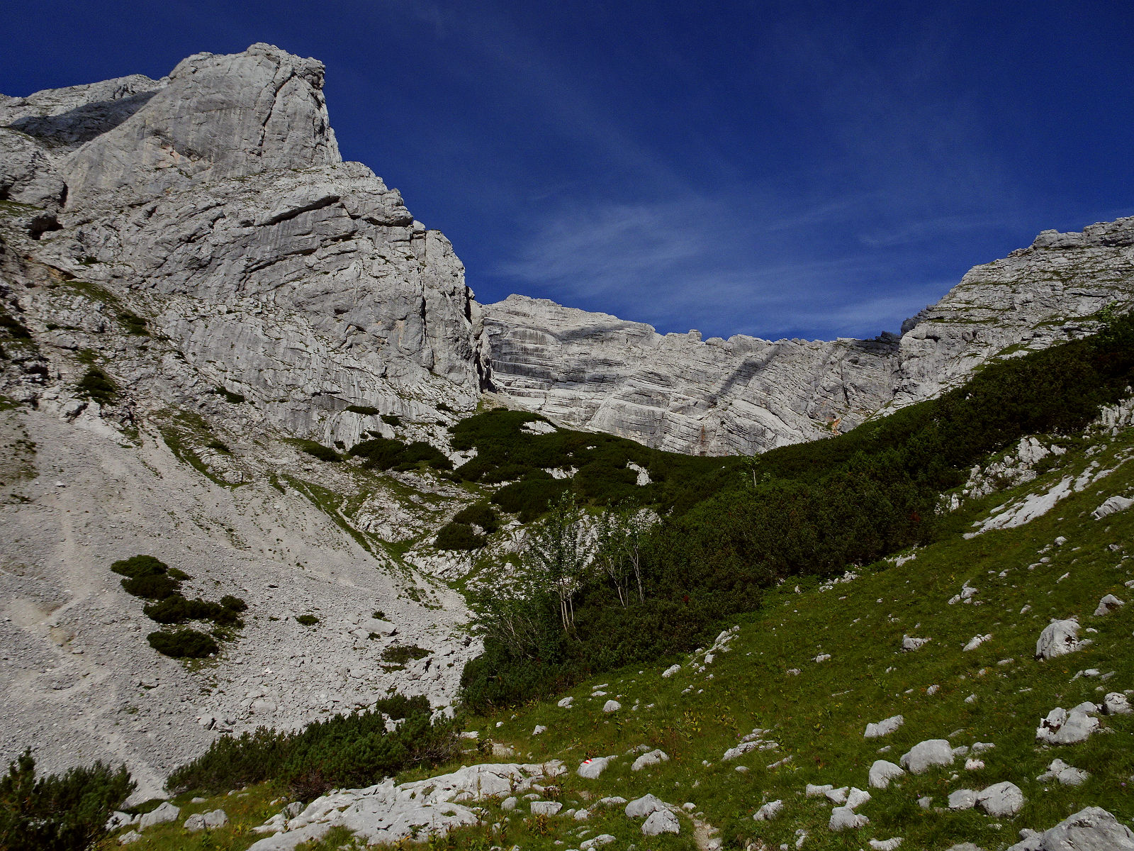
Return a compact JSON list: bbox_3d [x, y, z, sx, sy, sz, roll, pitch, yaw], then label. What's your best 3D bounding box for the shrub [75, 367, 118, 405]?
[{"bbox_3d":[-45.514,-3.854,76.000,3.630,3.100,3.200,3,-5,-31],"label":"shrub"}]

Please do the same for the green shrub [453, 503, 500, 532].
[{"bbox_3d":[-7.738,7.851,67.000,3.990,2.100,3.200,1,-5,-7],"label":"green shrub"}]

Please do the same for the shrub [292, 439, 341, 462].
[{"bbox_3d":[-27.423,2.810,86.000,5.420,2.100,3.600,1,-5,-18],"label":"shrub"}]

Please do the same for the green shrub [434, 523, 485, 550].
[{"bbox_3d":[-8.625,8.873,63.000,4.160,1.800,3.200,1,-5,-8],"label":"green shrub"}]

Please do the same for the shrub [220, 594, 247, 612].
[{"bbox_3d":[-18.217,9.714,43.000,1.390,0.850,1.300,2,-5,-23],"label":"shrub"}]

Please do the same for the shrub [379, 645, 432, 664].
[{"bbox_3d":[-7.383,10.486,36.000,2.240,0.650,1.700,1,-5,-11],"label":"shrub"}]

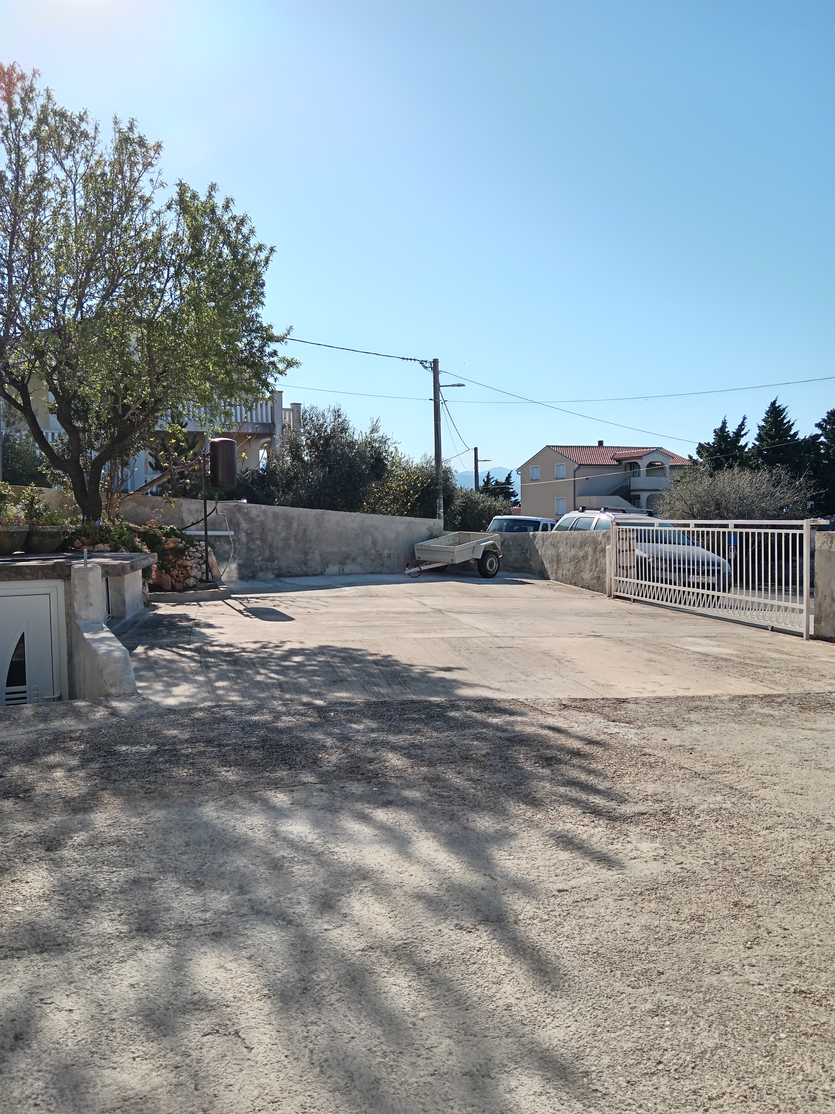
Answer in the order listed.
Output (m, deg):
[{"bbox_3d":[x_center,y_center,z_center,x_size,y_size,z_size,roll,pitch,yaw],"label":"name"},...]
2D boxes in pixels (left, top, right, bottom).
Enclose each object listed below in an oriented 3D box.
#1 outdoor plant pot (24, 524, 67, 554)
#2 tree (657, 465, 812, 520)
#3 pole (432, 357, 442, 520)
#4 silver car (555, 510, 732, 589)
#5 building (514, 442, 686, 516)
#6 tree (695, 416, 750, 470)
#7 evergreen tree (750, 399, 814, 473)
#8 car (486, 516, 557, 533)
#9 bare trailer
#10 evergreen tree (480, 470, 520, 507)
[{"bbox_3d":[-5.700,-0.273,13.300,0.660,0.450,0.660,-1,2,0],"label":"outdoor plant pot"},{"bbox_3d":[9.280,-1.191,25.000,4.700,2.900,4.400,-1,2,0],"label":"tree"},{"bbox_3d":[0.790,-3.854,33.000,0.280,7.450,0.280,-1,2,0],"label":"pole"},{"bbox_3d":[3.930,-0.090,16.200,1.730,1.530,4.350,2,3,-20],"label":"silver car"},{"bbox_3d":[17.000,-6.241,76.000,13.200,7.200,10.300,-2,3,-26],"label":"building"},{"bbox_3d":[17.500,-4.532,50.000,3.500,7.100,3.500,-1,2,0],"label":"tree"},{"bbox_3d":[21.000,-5.099,50.000,4.200,8.100,4.200,-1,2,0],"label":"evergreen tree"},{"bbox_3d":[2.620,-0.329,22.200,1.680,1.450,4.100,0,3,21],"label":"car"},{"bbox_3d":[0.546,-0.039,17.400,1.420,0.900,2.350,4,10,43],"label":"bare trailer"},{"bbox_3d":[7.570,-4.334,80.000,4.000,7.500,4.000,-1,2,0],"label":"evergreen tree"}]

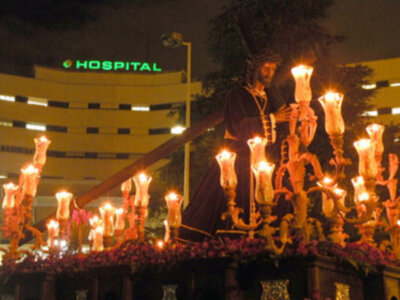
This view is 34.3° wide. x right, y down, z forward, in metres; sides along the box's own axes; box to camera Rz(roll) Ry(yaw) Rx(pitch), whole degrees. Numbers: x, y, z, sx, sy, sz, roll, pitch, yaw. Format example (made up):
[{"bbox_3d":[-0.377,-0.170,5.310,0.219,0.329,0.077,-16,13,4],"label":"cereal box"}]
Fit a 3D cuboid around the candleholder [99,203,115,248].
[{"bbox_3d":[-0.954,0.770,6.600,0.170,0.452,0.170,1,-13,0],"label":"candleholder"}]

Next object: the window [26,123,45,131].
[{"bbox_3d":[-22.269,-3.060,88.000,2.650,0.900,0.150,6,-14,-18],"label":"window"}]

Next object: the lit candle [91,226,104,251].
[{"bbox_3d":[-1.236,1.079,7.800,0.165,0.298,0.165,1,-13,0],"label":"lit candle"}]

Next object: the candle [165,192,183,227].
[{"bbox_3d":[-0.256,0.584,6.250,0.170,0.330,0.170,1,-13,0],"label":"candle"}]

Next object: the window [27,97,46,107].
[{"bbox_3d":[-22.176,-6.565,88.500,2.650,0.920,0.150,6,-14,-18],"label":"window"}]

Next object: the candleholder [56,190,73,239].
[{"bbox_3d":[-1.339,0.637,6.400,0.155,0.470,0.155,1,-12,0],"label":"candleholder"}]

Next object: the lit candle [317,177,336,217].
[{"bbox_3d":[1.046,0.384,5.350,0.170,0.312,0.170,1,-13,0],"label":"lit candle"}]

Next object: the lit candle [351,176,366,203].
[{"bbox_3d":[1.503,0.377,6.100,0.150,0.255,0.150,1,-12,0],"label":"lit candle"}]

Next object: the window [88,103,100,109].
[{"bbox_3d":[-14.694,-6.071,90.000,1.580,0.850,0.150,2,-14,-3],"label":"window"}]

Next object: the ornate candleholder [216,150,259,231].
[{"bbox_3d":[0.281,0.308,4.900,0.310,0.590,0.180,1,-12,0],"label":"ornate candleholder"}]

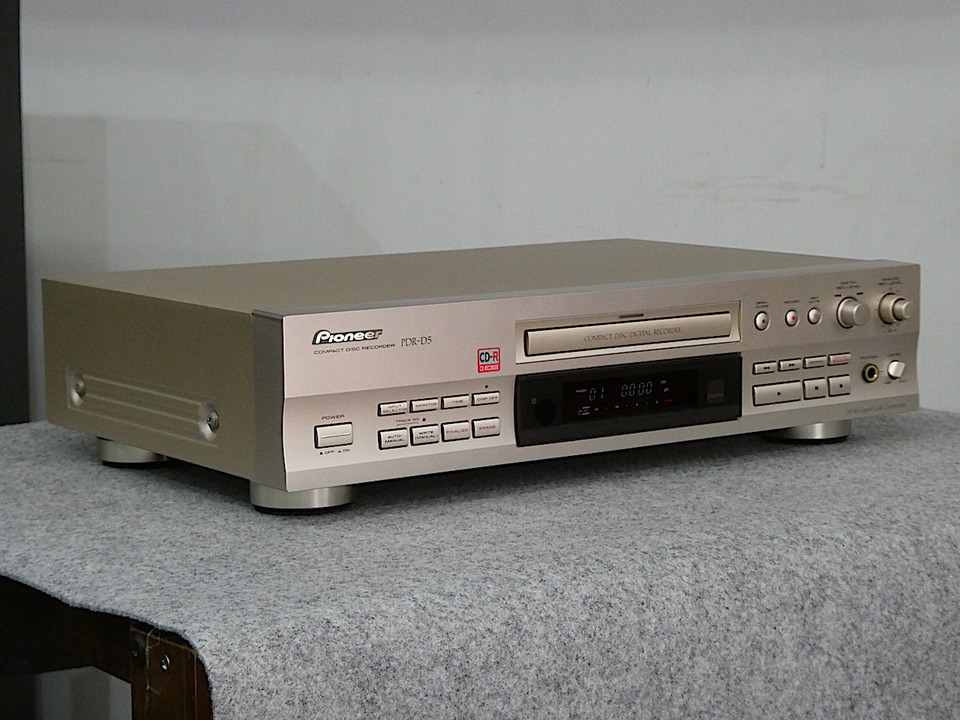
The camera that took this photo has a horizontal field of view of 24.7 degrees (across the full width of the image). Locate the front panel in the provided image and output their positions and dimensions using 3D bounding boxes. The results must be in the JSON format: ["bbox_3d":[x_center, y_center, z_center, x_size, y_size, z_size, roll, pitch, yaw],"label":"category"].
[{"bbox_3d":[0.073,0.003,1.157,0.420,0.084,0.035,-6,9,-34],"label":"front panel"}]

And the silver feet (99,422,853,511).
[{"bbox_3d":[0.001,0.041,1.249,0.386,0.021,0.221,-6,9,-35],"label":"silver feet"}]

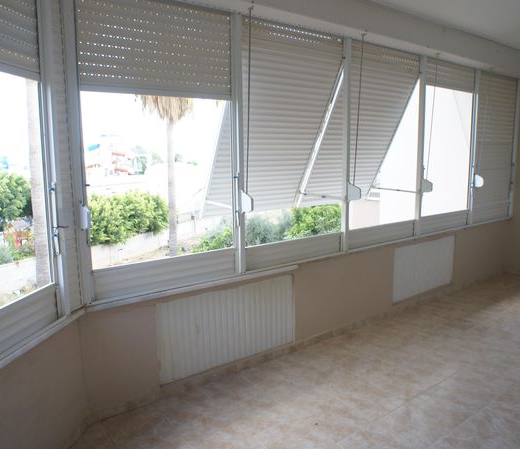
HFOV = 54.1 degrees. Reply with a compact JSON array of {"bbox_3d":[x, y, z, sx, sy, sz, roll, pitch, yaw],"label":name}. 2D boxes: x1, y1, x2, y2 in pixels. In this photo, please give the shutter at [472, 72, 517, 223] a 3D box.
[{"bbox_3d":[2.685,-0.856,5.800,0.952,1.649,0.050,-7,10,-41],"label":"shutter"}]

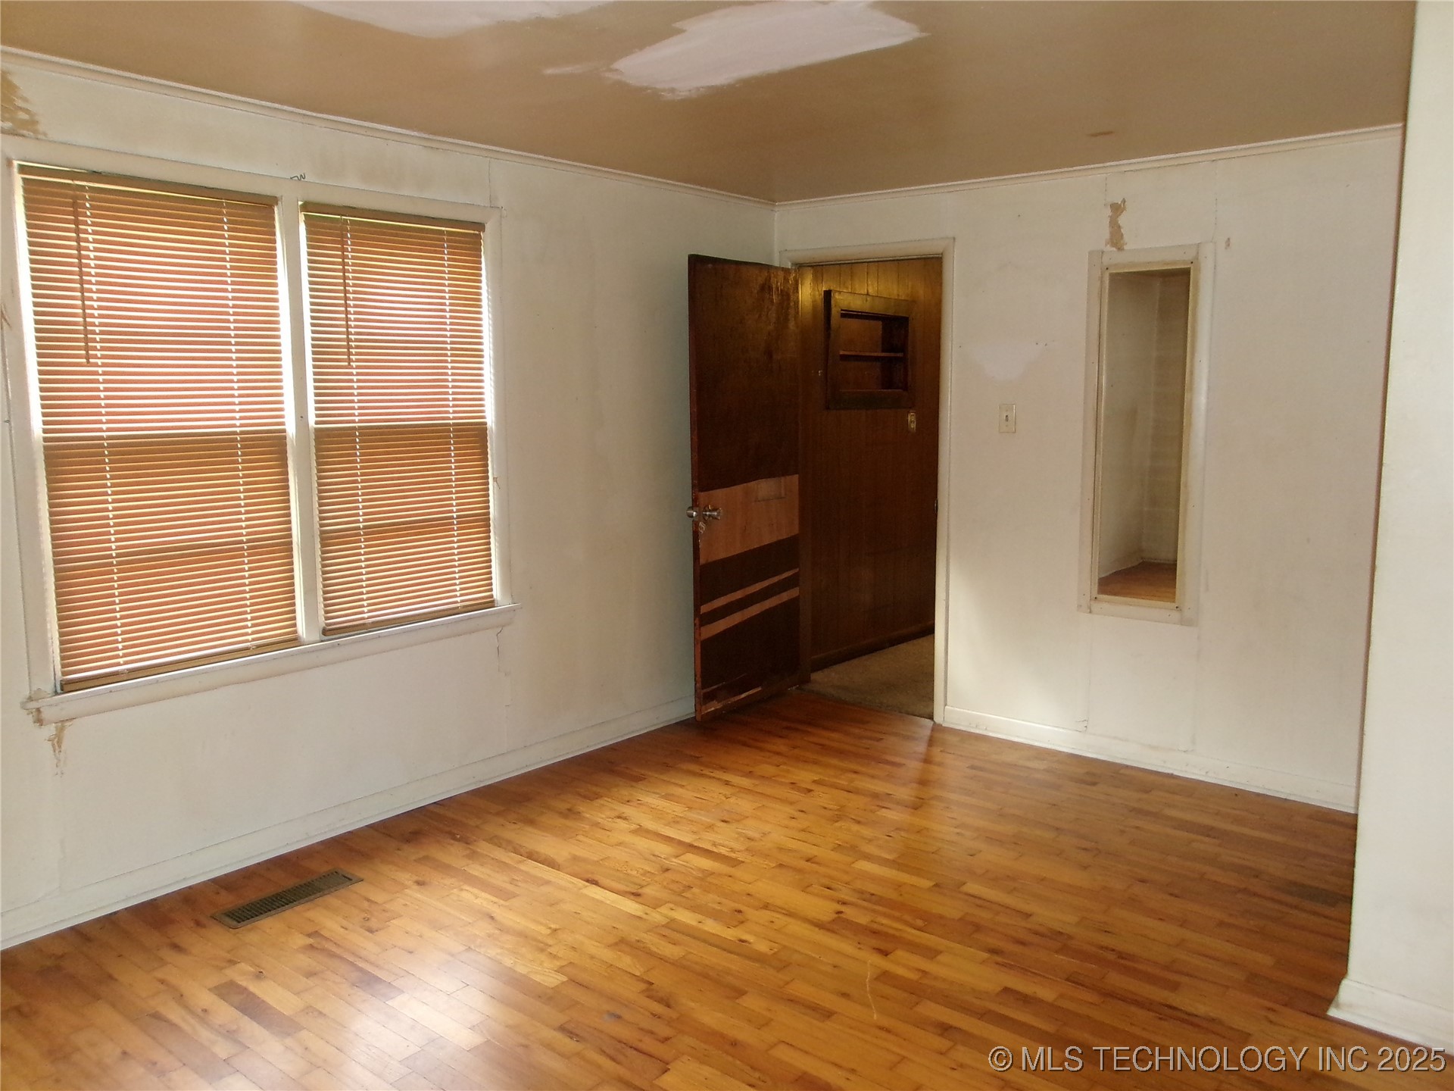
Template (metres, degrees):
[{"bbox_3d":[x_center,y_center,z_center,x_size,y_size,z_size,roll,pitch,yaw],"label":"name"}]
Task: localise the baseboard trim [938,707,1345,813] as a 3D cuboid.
[{"bbox_3d":[1.613,0.810,4.396,1.702,0.095,0.020,6,10,40],"label":"baseboard trim"}]

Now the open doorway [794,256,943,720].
[{"bbox_3d":[0.643,-0.250,5.131,0.769,2.006,0.130,6,10,40],"label":"open doorway"}]

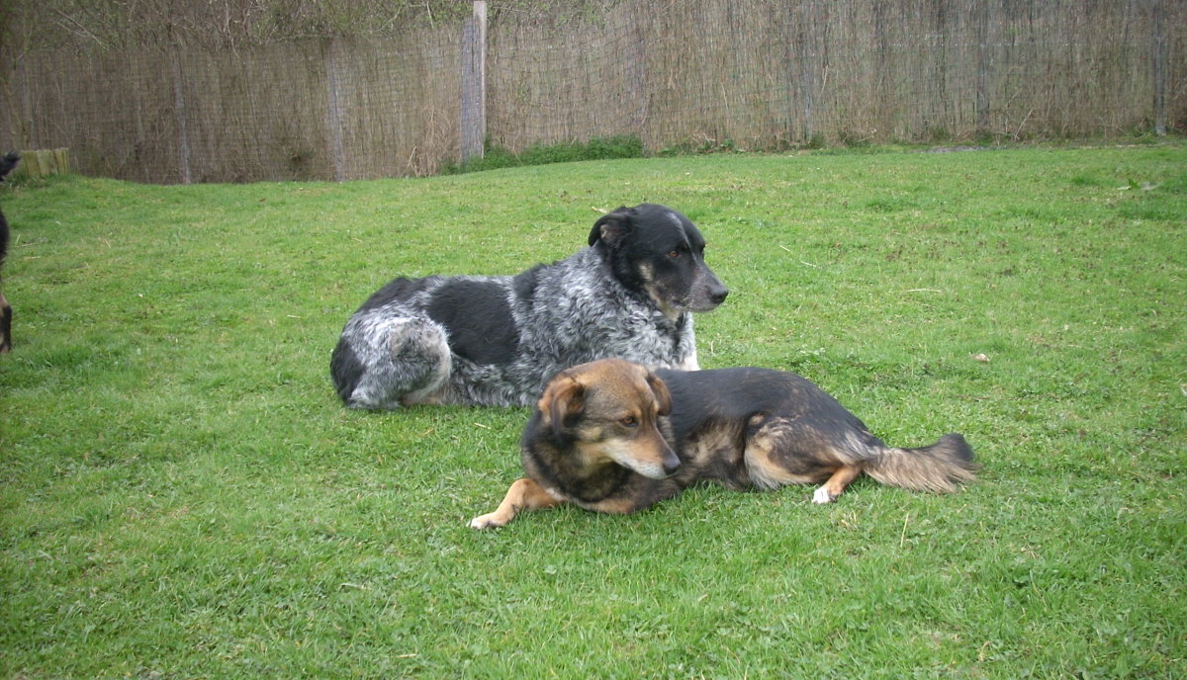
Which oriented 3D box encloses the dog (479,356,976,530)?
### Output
[{"bbox_3d":[0.186,0.095,2.000,0.760,0.255,0.330,-5,11,-13],"label":"dog"}]

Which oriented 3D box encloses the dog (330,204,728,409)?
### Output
[{"bbox_3d":[-0.106,-0.090,2.641,0.800,0.400,0.340,0,11,12],"label":"dog"}]

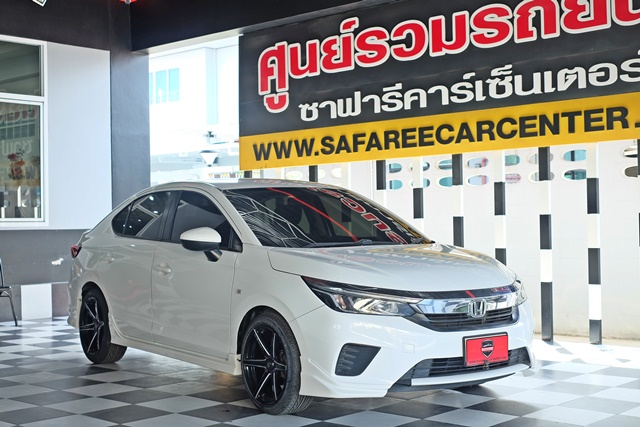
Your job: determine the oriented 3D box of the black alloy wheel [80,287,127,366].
[{"bbox_3d":[-1.717,0.905,7.657,0.205,0.610,0.610,0,-1,-36],"label":"black alloy wheel"}]

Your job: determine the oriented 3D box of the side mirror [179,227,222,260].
[{"bbox_3d":[-0.754,0.188,6.032,0.240,0.225,0.170,0,-1,-36],"label":"side mirror"}]

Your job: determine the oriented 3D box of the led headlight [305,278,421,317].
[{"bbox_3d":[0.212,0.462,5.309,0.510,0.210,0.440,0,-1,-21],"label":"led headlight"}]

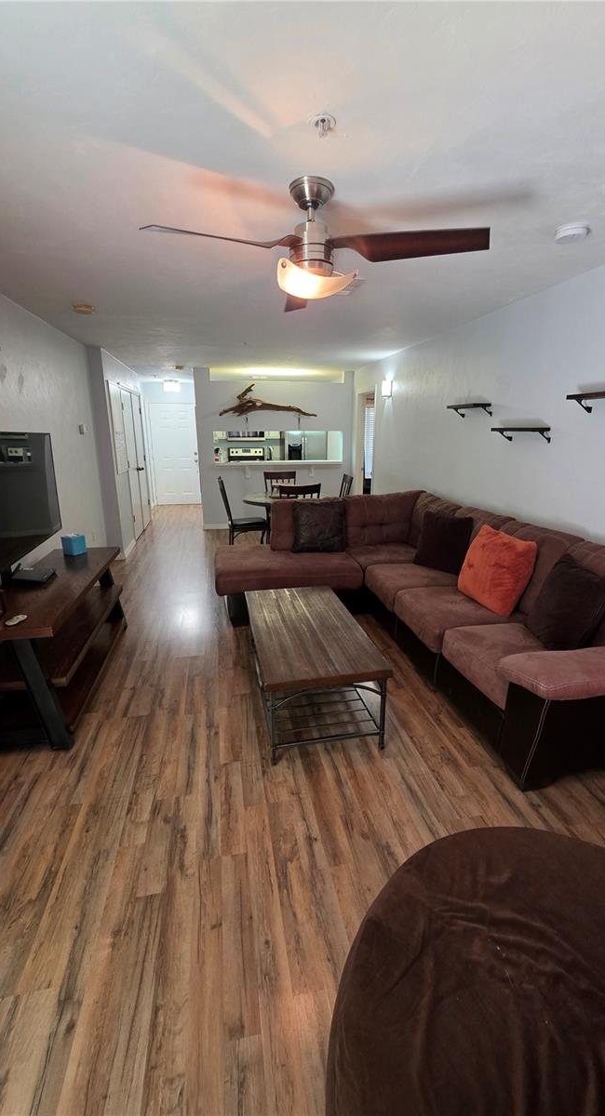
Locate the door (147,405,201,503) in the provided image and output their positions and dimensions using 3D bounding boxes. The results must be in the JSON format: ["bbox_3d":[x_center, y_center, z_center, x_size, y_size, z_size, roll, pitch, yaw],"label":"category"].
[{"bbox_3d":[-2.659,-2.164,8.856,0.910,2.040,0.050,-2,17,-11],"label":"door"}]

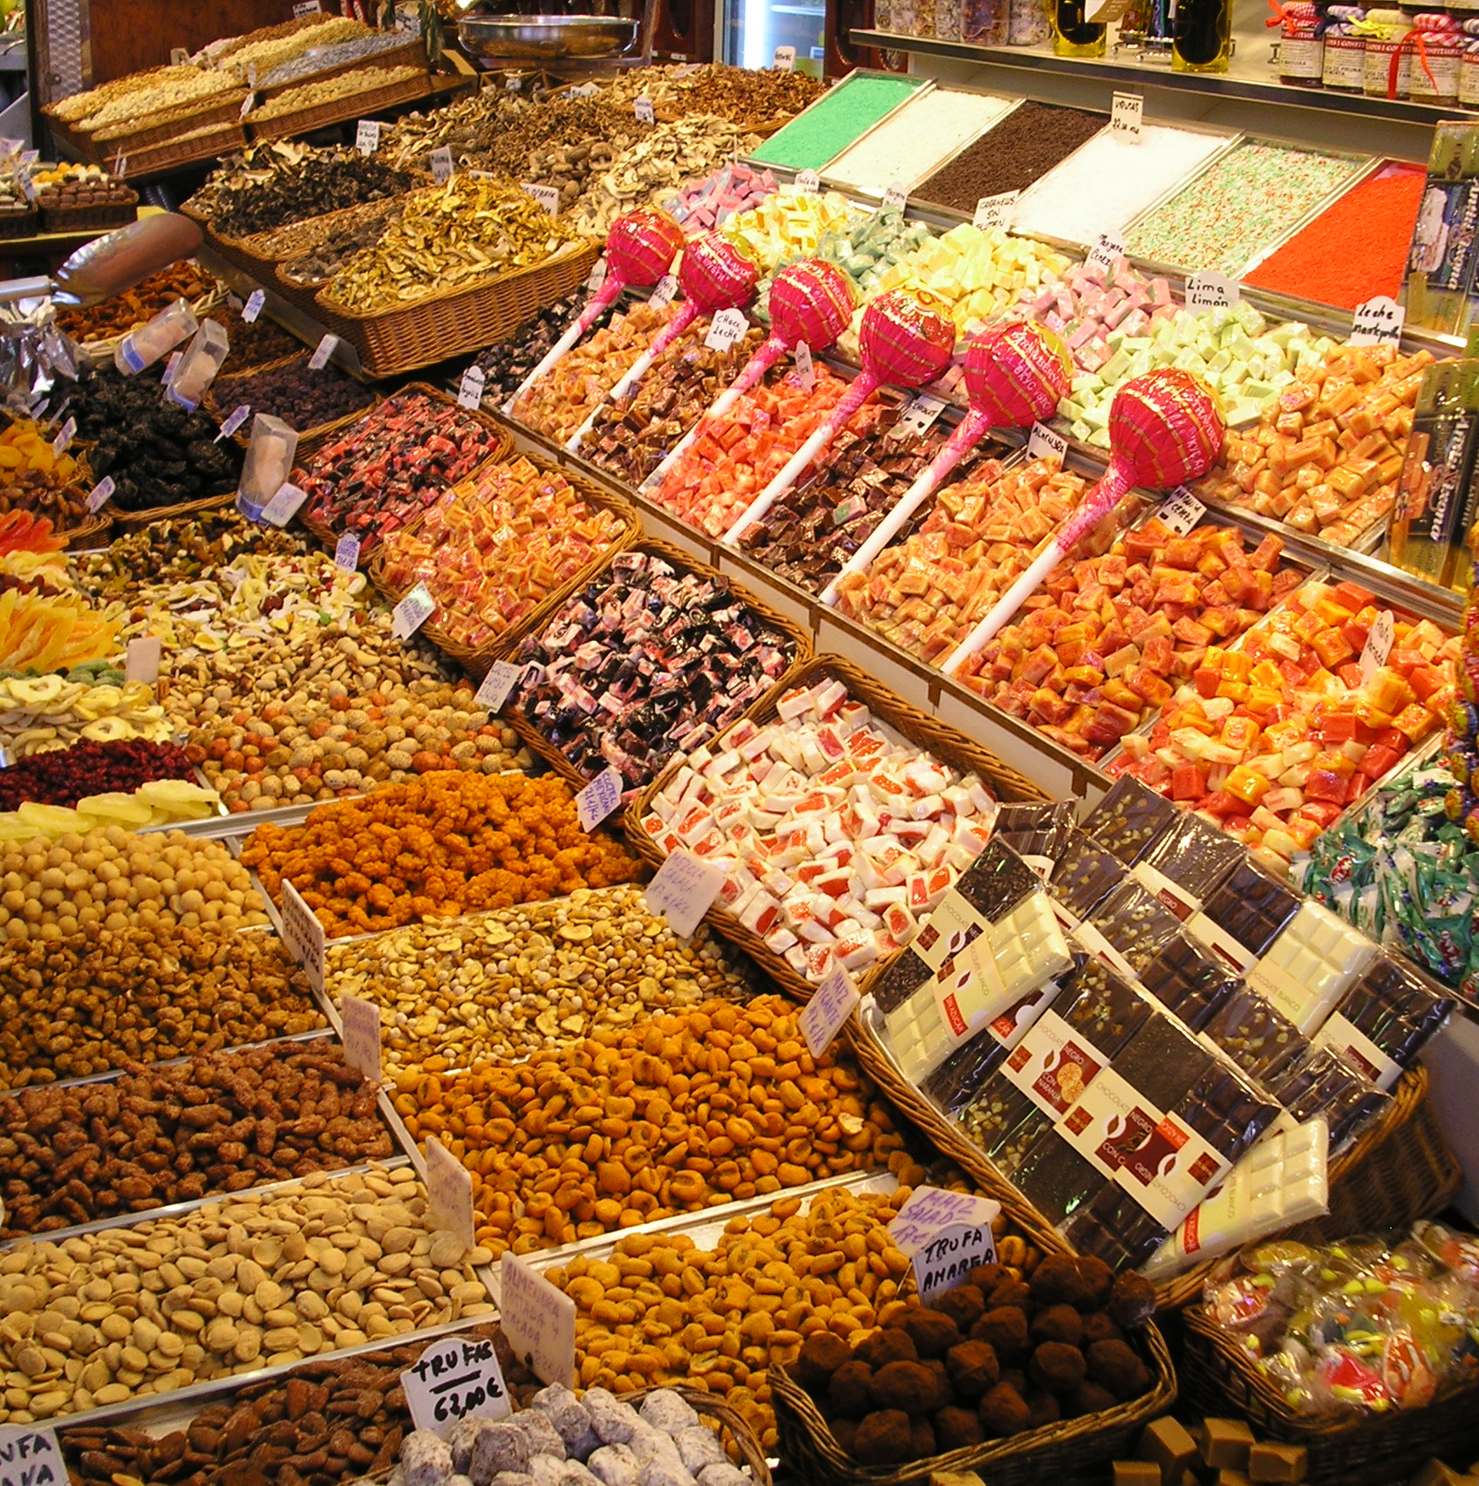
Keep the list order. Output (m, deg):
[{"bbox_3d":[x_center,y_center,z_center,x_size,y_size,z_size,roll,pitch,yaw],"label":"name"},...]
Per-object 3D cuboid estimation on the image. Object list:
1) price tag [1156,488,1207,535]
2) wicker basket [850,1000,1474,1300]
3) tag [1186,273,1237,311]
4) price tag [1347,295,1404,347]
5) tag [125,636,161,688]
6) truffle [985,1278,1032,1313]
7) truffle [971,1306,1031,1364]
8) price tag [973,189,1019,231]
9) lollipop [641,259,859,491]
[{"bbox_3d":[0.392,-0.206,1.934,0.003,0.035,0.041,21,24,-41],"label":"price tag"},{"bbox_3d":[0.289,0.244,1.560,0.250,0.122,0.420,-39,33,-4],"label":"wicker basket"},{"bbox_3d":[0.479,-0.456,2.209,0.056,0.048,0.003,20,13,40],"label":"tag"},{"bbox_3d":[0.553,-0.364,1.890,0.044,0.050,0.004,10,16,21],"label":"price tag"},{"bbox_3d":[-0.634,-0.086,2.310,0.036,0.053,0.004,-7,12,-18],"label":"tag"},{"bbox_3d":[0.154,0.321,1.249,0.029,0.028,0.029,1,22,0],"label":"truffle"},{"bbox_3d":[0.145,0.331,1.217,0.034,0.032,0.034,1,22,0],"label":"truffle"},{"bbox_3d":[0.302,-0.627,2.566,0.058,0.045,0.003,20,3,40],"label":"price tag"},{"bbox_3d":[0.007,-0.394,2.357,0.335,0.100,0.100,-49,7,-14],"label":"lollipop"}]

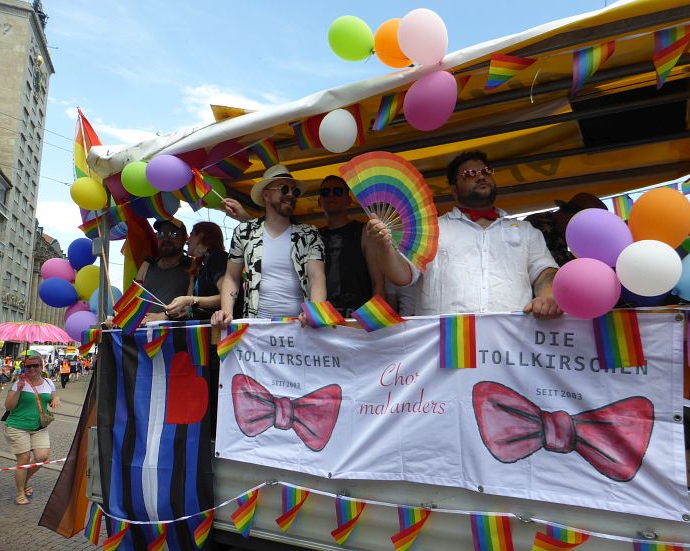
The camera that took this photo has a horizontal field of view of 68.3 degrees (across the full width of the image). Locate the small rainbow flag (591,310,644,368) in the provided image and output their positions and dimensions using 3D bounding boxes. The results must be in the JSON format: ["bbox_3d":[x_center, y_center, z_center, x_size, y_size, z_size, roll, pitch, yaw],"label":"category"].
[{"bbox_3d":[0.932,0.218,1.735,0.155,0.205,0.030,-5,-10,30],"label":"small rainbow flag"}]

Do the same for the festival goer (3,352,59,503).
[{"bbox_3d":[-3.466,1.651,5.671,0.550,1.640,0.400,6,-11,-37],"label":"festival goer"}]

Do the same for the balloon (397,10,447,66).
[{"bbox_3d":[0.348,-1.059,2.270,0.220,0.260,0.220,-27,-6,25],"label":"balloon"}]

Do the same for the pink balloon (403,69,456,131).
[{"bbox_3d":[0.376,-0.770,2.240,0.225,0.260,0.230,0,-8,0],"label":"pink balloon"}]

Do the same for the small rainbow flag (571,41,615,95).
[{"bbox_3d":[0.931,-0.783,1.916,0.145,0.185,0.060,-5,-10,28],"label":"small rainbow flag"}]

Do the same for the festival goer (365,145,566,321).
[{"bbox_3d":[0.543,0.276,2.212,0.800,1.770,0.500,-5,-10,30],"label":"festival goer"}]

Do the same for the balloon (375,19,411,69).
[{"bbox_3d":[0.238,-1.100,2.420,0.215,0.245,0.215,-33,-6,22],"label":"balloon"}]

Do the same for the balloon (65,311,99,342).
[{"bbox_3d":[-1.736,0.340,3.360,0.225,0.215,0.230,-5,-10,30],"label":"balloon"}]

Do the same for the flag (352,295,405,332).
[{"bbox_3d":[0.145,0.165,2.210,0.225,0.160,0.080,-5,-10,28],"label":"flag"}]

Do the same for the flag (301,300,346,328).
[{"bbox_3d":[-0.099,0.180,2.345,0.230,0.130,0.080,-5,-10,28],"label":"flag"}]

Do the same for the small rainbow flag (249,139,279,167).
[{"bbox_3d":[-0.449,-0.675,2.840,0.170,0.200,0.060,-5,-10,30],"label":"small rainbow flag"}]

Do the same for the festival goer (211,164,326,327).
[{"bbox_3d":[-0.411,0.290,2.802,0.570,1.860,0.420,-3,-9,14],"label":"festival goer"}]

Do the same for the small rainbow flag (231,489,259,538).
[{"bbox_3d":[-0.486,1.150,2.460,0.150,0.215,0.060,-5,-10,30],"label":"small rainbow flag"}]

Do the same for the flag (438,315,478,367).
[{"bbox_3d":[0.459,0.267,2.060,0.145,0.213,0.020,-5,-10,30],"label":"flag"}]

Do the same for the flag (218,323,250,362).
[{"bbox_3d":[-0.566,0.338,2.586,0.190,0.190,0.060,-5,-10,30],"label":"flag"}]

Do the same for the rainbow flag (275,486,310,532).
[{"bbox_3d":[-0.231,1.047,2.282,0.180,0.200,0.060,-5,-10,30],"label":"rainbow flag"}]

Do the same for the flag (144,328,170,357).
[{"bbox_3d":[-1.049,0.378,2.833,0.165,0.175,0.050,-5,-10,28],"label":"flag"}]

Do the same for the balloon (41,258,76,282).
[{"bbox_3d":[-1.955,-0.024,3.480,0.240,0.200,0.220,-5,-10,30],"label":"balloon"}]

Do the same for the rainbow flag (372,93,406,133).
[{"bbox_3d":[0.207,-0.775,2.420,0.160,0.200,0.060,-5,-10,30],"label":"rainbow flag"}]

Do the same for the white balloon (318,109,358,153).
[{"bbox_3d":[-0.031,-0.684,2.403,0.190,0.210,0.190,0,-9,0],"label":"white balloon"}]

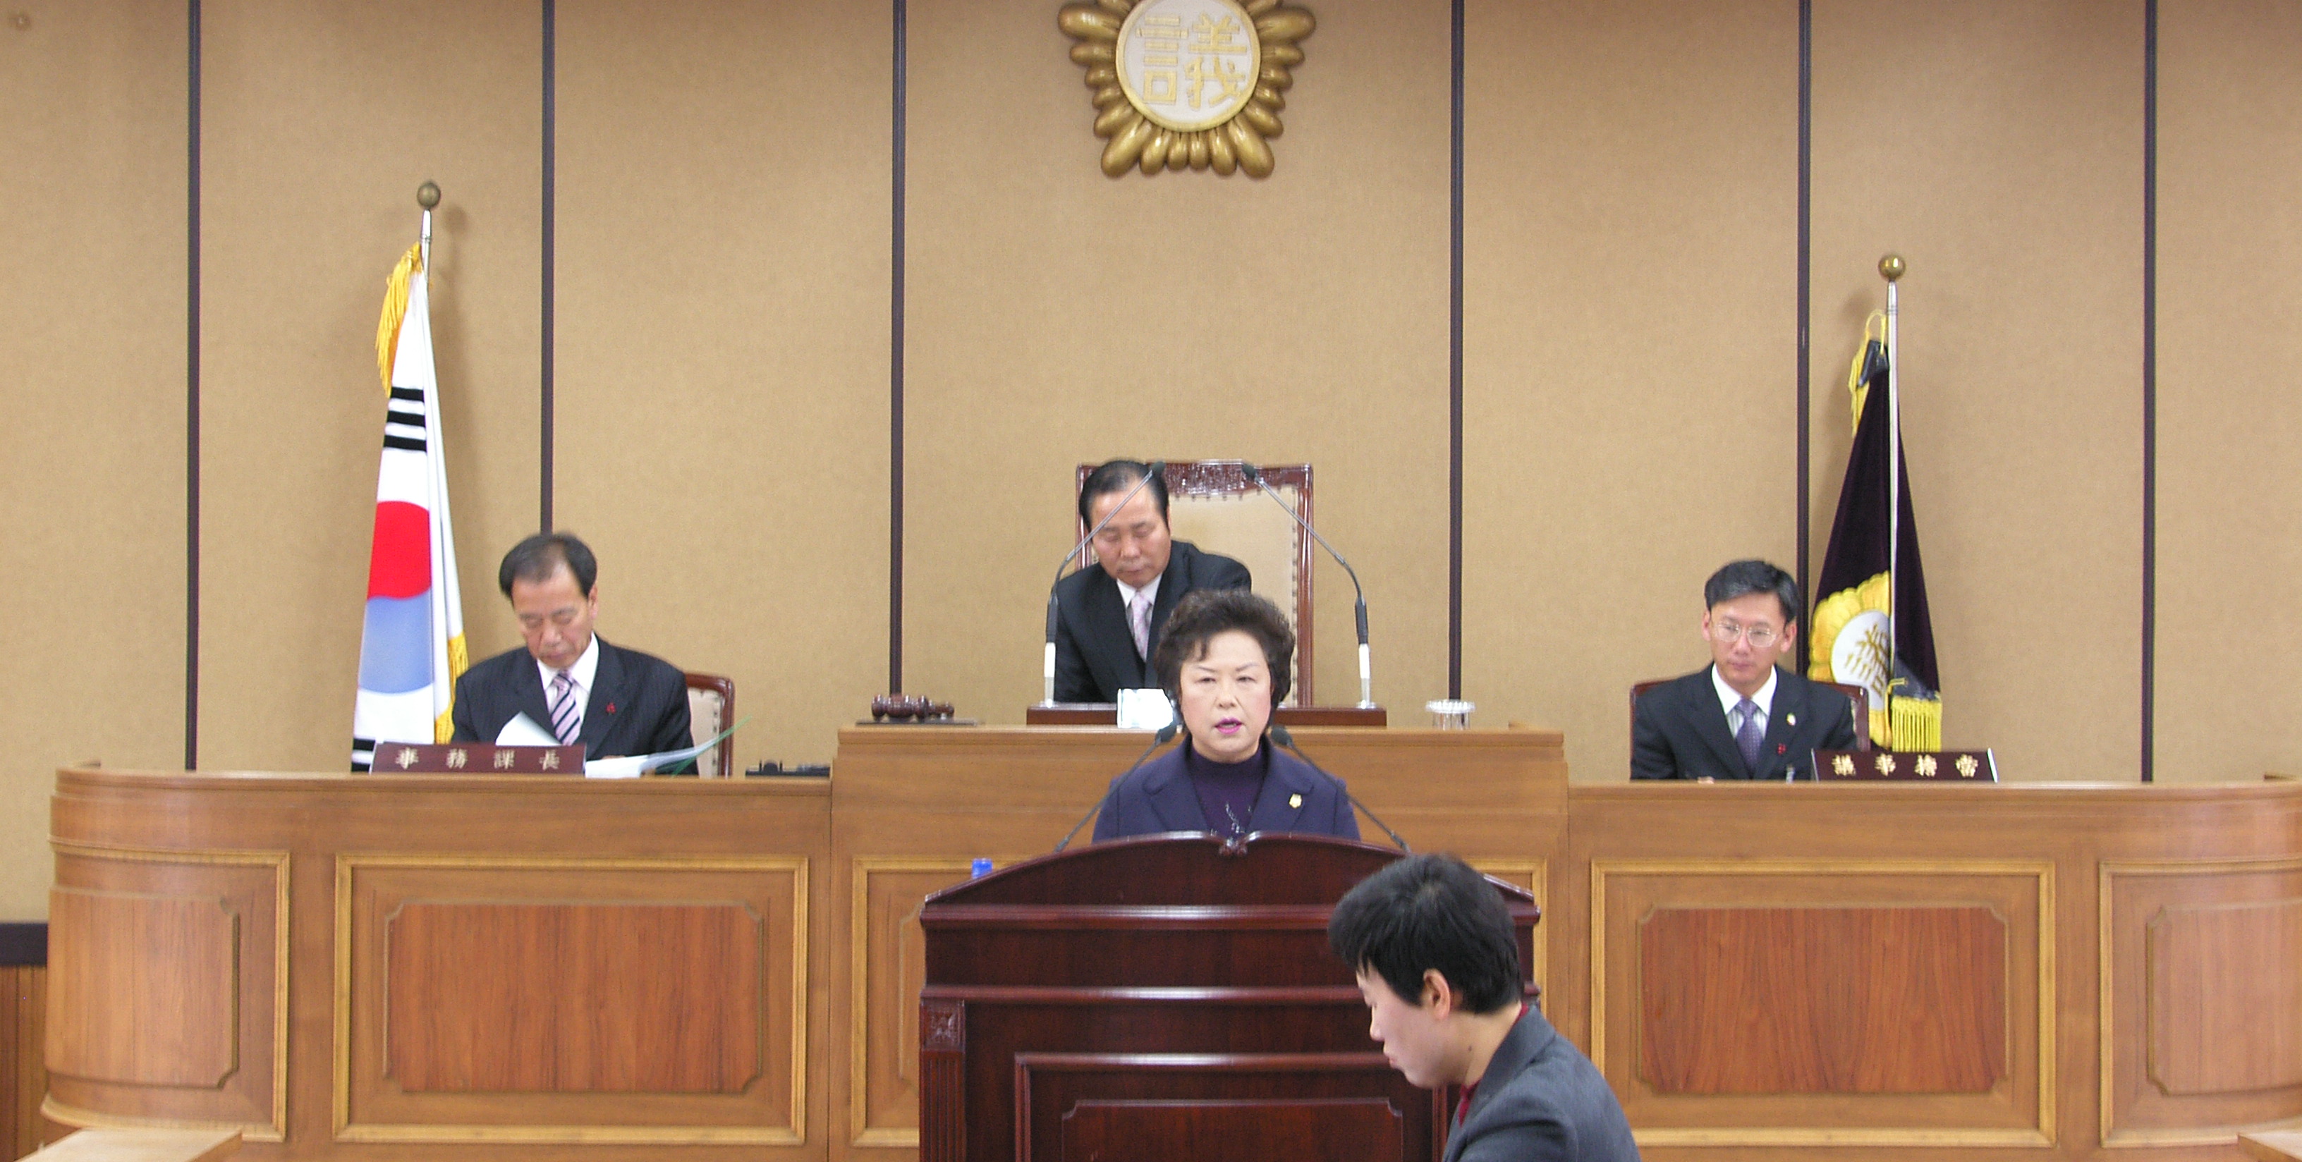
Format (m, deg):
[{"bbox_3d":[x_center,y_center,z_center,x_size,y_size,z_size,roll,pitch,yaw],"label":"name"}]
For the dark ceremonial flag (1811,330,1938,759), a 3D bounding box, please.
[{"bbox_3d":[1.679,-0.042,8.492,0.320,1.100,0.240,0,-1,-1],"label":"dark ceremonial flag"}]

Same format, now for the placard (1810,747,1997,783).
[{"bbox_3d":[1.277,0.311,6.200,0.315,0.055,0.070,0,-1,-1],"label":"placard"}]

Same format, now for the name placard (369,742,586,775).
[{"bbox_3d":[-1.140,0.302,6.200,0.360,0.055,0.070,0,-1,-1],"label":"name placard"}]

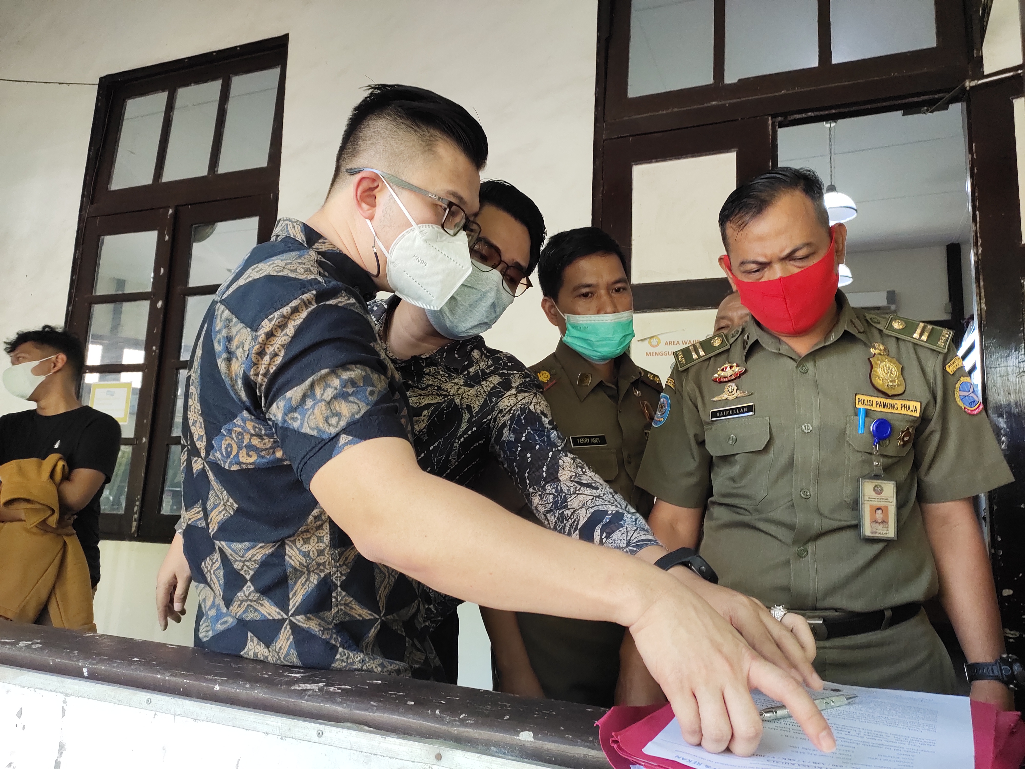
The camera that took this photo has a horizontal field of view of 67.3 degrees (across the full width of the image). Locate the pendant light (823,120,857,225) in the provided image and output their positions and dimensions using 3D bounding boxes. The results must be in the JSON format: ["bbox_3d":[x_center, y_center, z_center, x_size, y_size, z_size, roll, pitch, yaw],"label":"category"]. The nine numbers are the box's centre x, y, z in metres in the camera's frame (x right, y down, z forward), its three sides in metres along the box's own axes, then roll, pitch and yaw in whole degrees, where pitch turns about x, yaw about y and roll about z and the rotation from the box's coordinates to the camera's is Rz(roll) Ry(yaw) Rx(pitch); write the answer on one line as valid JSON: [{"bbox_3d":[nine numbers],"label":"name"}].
[{"bbox_3d":[2.406,-1.591,5.800,0.385,0.795,0.385,2,-9,0],"label":"pendant light"}]

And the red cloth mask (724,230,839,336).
[{"bbox_3d":[0.384,-0.143,1.090,0.148,0.122,0.108,-15,18,20],"label":"red cloth mask"}]

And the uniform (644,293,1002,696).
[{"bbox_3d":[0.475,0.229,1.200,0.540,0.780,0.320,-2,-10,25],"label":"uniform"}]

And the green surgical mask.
[{"bbox_3d":[0.152,-0.087,1.390,0.138,0.098,0.090,-9,4,-15],"label":"green surgical mask"}]

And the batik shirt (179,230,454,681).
[{"bbox_3d":[-0.265,0.098,1.050,0.370,0.670,0.460,3,-9,-4],"label":"batik shirt"}]

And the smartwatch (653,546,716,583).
[{"bbox_3d":[0.192,0.209,0.850,0.065,0.058,0.026,38,0,-43],"label":"smartwatch"}]

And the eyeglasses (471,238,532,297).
[{"bbox_3d":[-0.043,-0.195,1.263,0.140,0.046,0.140,43,-6,-25],"label":"eyeglasses"}]

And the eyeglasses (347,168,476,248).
[{"bbox_3d":[-0.127,-0.231,1.010,0.142,0.046,0.142,23,7,13],"label":"eyeglasses"}]

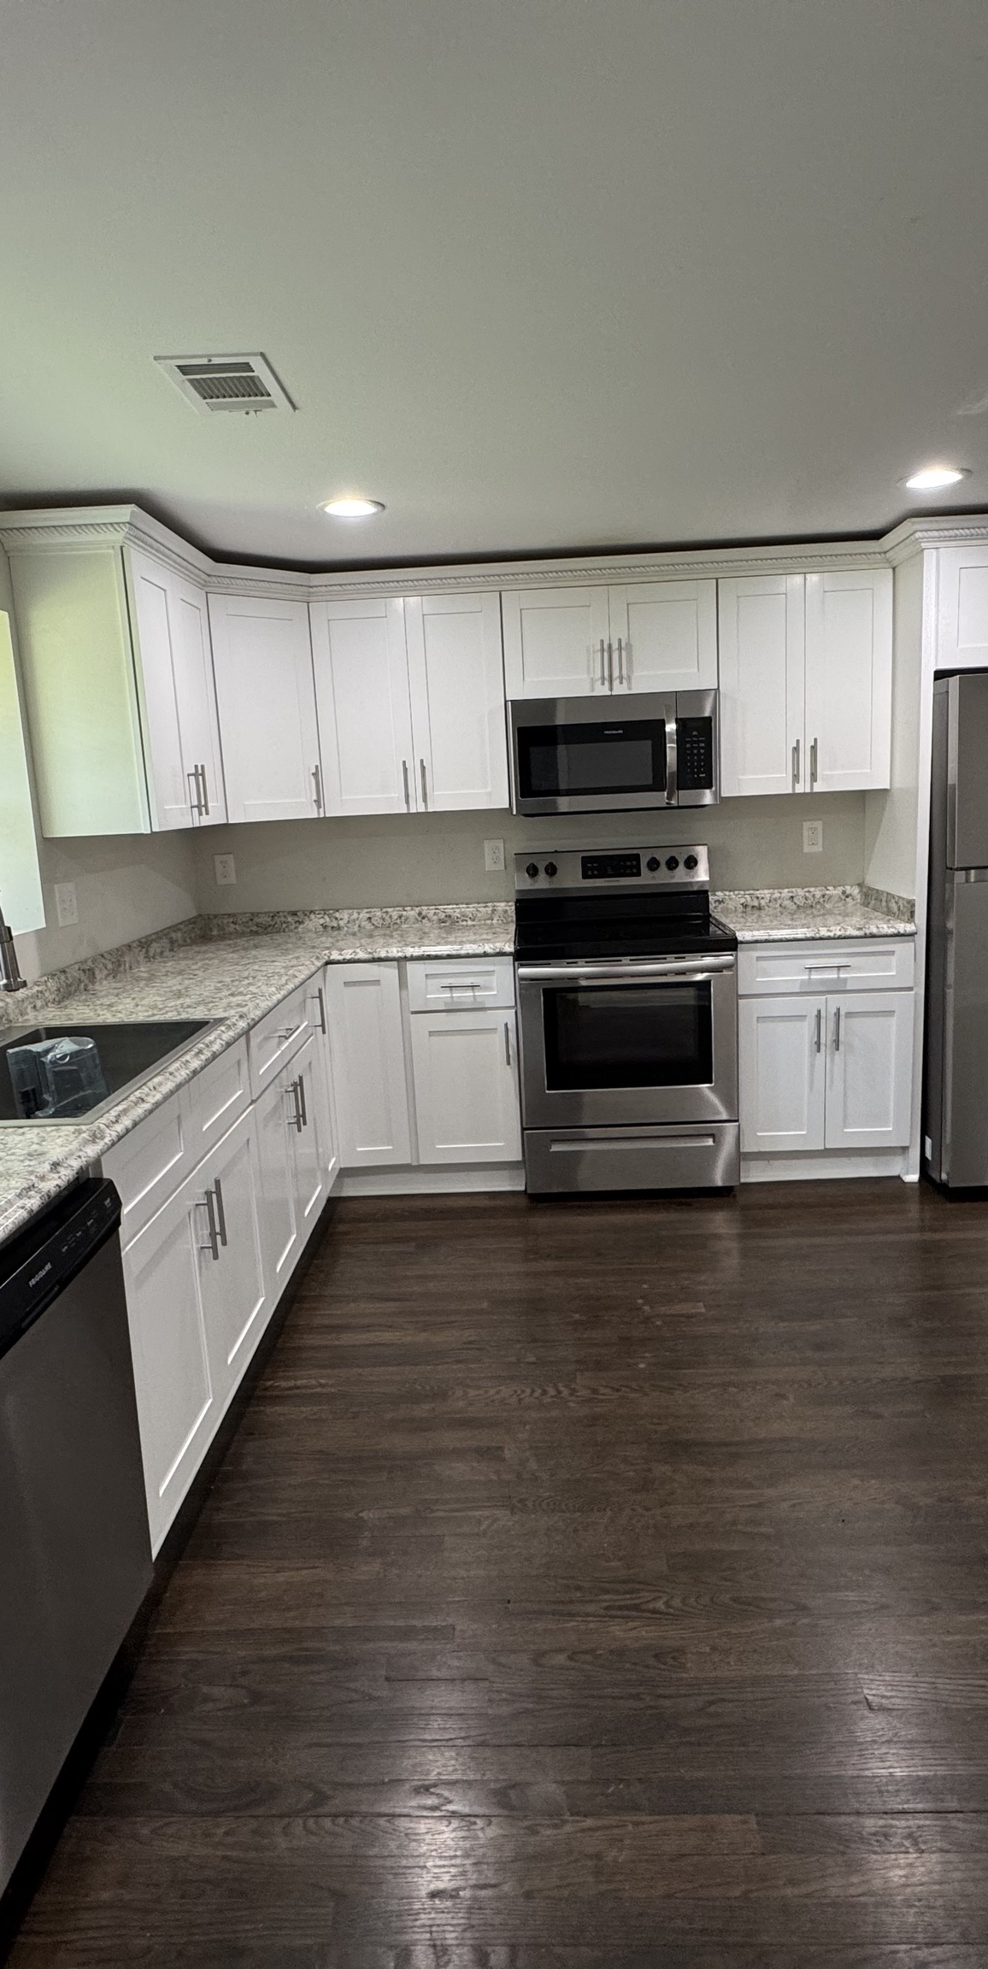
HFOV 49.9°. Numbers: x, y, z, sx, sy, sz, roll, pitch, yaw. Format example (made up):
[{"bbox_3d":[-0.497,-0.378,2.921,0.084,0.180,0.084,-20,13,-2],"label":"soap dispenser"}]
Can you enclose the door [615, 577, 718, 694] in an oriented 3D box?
[{"bbox_3d":[0.606,-1.230,3.778,0.380,0.371,0.020,-3,11,2],"label":"door"}]

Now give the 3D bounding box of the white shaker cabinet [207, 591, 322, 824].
[{"bbox_3d":[-0.797,-0.957,3.736,0.390,0.754,0.022,-11,13,-39],"label":"white shaker cabinet"}]

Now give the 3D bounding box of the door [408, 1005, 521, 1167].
[{"bbox_3d":[-0.095,0.365,3.772,0.369,0.561,0.020,-3,11,2],"label":"door"}]

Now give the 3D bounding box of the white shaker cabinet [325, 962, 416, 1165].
[{"bbox_3d":[-0.422,0.236,4.053,0.274,0.746,0.600,-3,11,2],"label":"white shaker cabinet"}]

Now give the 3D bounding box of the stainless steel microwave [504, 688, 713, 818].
[{"bbox_3d":[0.441,-0.862,3.975,0.749,0.405,0.363,-3,11,2],"label":"stainless steel microwave"}]

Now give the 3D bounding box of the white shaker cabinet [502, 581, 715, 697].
[{"bbox_3d":[0.422,-1.249,3.929,0.756,0.371,0.313,-3,11,2],"label":"white shaker cabinet"}]

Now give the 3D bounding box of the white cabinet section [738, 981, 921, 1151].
[{"bbox_3d":[1.175,0.257,4.026,0.604,0.578,0.600,-2,10,2],"label":"white cabinet section"}]

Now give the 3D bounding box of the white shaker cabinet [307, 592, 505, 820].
[{"bbox_3d":[-0.290,-1.028,3.993,0.688,0.760,0.325,-2,10,3],"label":"white shaker cabinet"}]

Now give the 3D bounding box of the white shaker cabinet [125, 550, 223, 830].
[{"bbox_3d":[-1.110,-0.856,3.260,0.320,0.760,0.715,-2,10,3],"label":"white shaker cabinet"}]

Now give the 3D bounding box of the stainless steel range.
[{"bbox_3d":[0.480,0.120,3.963,0.757,1.195,0.690,-2,10,3],"label":"stainless steel range"}]

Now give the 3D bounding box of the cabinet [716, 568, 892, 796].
[{"bbox_3d":[1.110,-1.084,3.918,0.600,0.760,0.325,-2,10,3],"label":"cabinet"}]

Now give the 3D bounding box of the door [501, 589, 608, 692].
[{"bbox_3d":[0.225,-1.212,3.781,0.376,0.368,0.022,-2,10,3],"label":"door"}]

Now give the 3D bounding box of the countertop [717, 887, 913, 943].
[{"bbox_3d":[1.148,-0.274,3.917,0.623,0.127,0.653,-3,11,2],"label":"countertop"}]

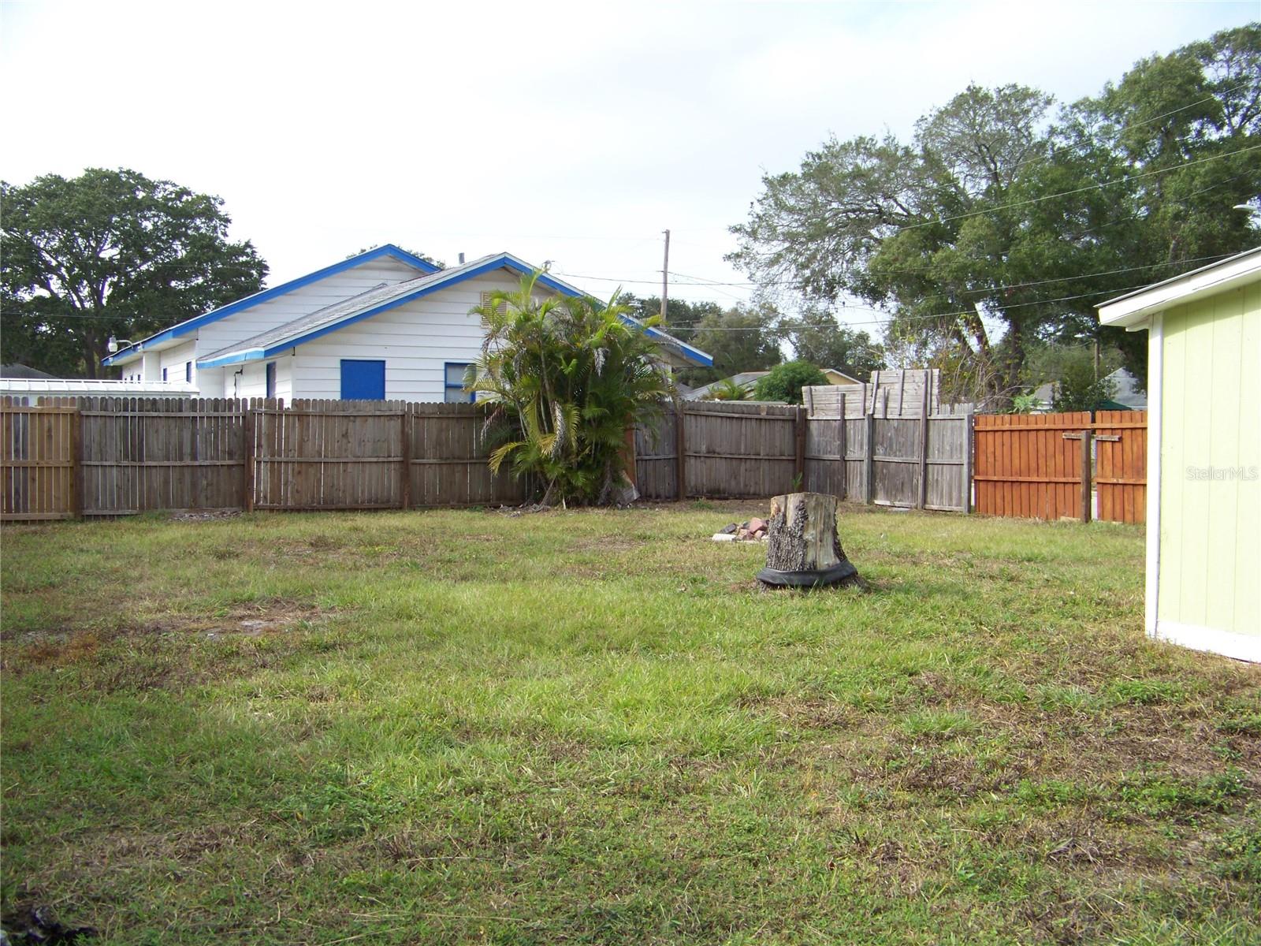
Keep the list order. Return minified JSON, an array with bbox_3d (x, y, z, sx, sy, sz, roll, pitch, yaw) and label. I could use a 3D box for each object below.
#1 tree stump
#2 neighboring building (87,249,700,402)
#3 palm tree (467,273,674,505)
[{"bbox_3d":[1.630,0.620,12.050,0.950,0.860,0.900,0,2,0],"label":"tree stump"},{"bbox_3d":[-8.700,-3.300,39.800,11.600,6.300,26.000,-1,3,-27],"label":"neighboring building"},{"bbox_3d":[-0.970,-1.370,21.350,3.350,3.800,3.100,0,2,0],"label":"palm tree"}]

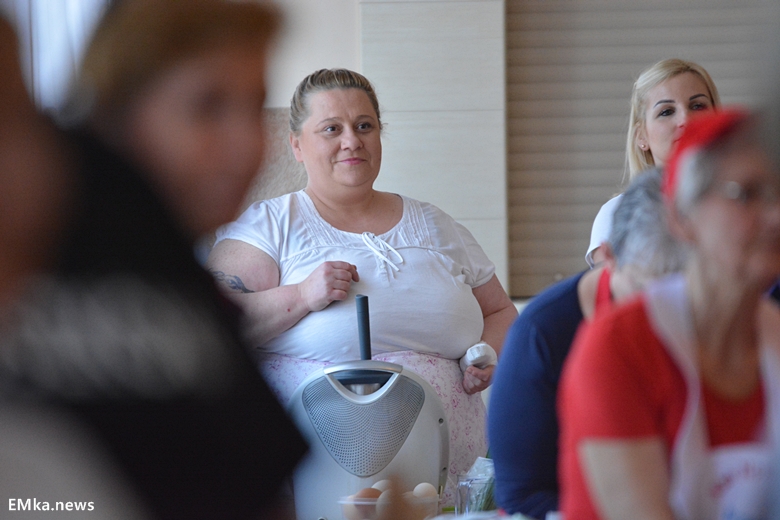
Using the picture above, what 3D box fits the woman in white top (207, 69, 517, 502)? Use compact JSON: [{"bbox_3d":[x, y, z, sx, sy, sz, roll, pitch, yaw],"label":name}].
[{"bbox_3d":[-0.045,0.465,12.215,0.600,1.650,0.450,-1,1,-18],"label":"woman in white top"}]

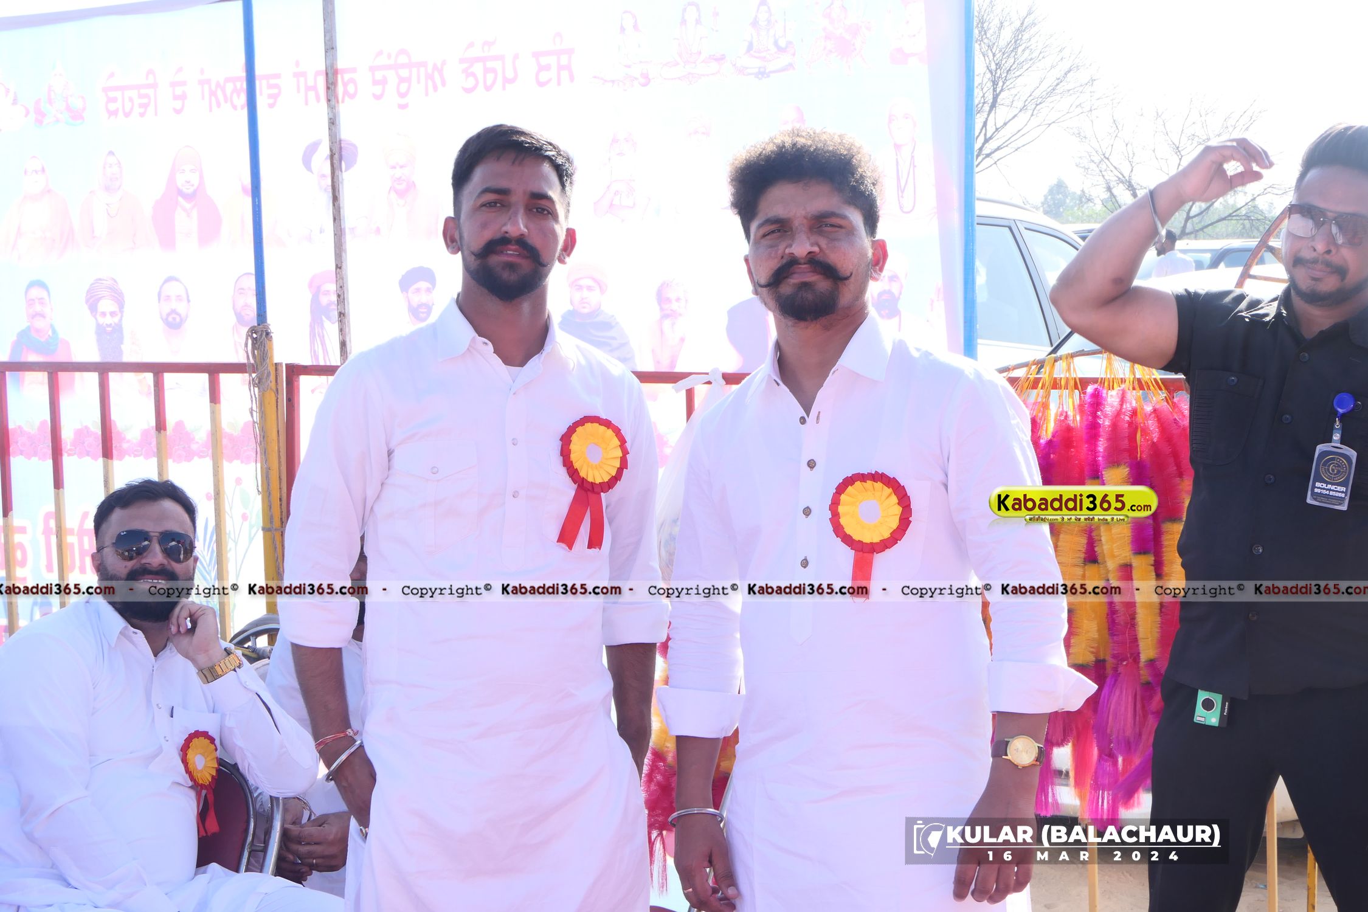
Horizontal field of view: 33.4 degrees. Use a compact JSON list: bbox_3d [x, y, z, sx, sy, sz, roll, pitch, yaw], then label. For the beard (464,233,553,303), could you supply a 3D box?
[{"bbox_3d":[-0.228,-0.244,2.960,0.108,0.080,0.068,5,-2,-7],"label":"beard"}]

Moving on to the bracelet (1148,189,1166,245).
[{"bbox_3d":[0.647,-0.329,3.120,0.009,0.075,0.075,-16,0,5],"label":"bracelet"}]

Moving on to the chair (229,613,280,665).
[{"bbox_3d":[-0.804,0.782,4.654,0.500,0.860,0.540,-3,5,-11],"label":"chair"}]

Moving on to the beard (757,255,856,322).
[{"bbox_3d":[0.150,-0.205,2.800,0.112,0.073,0.060,-6,-2,11],"label":"beard"}]

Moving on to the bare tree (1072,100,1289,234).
[{"bbox_3d":[8.072,-3.886,37.174,3.500,3.870,3.300,-1,5,0],"label":"bare tree"}]

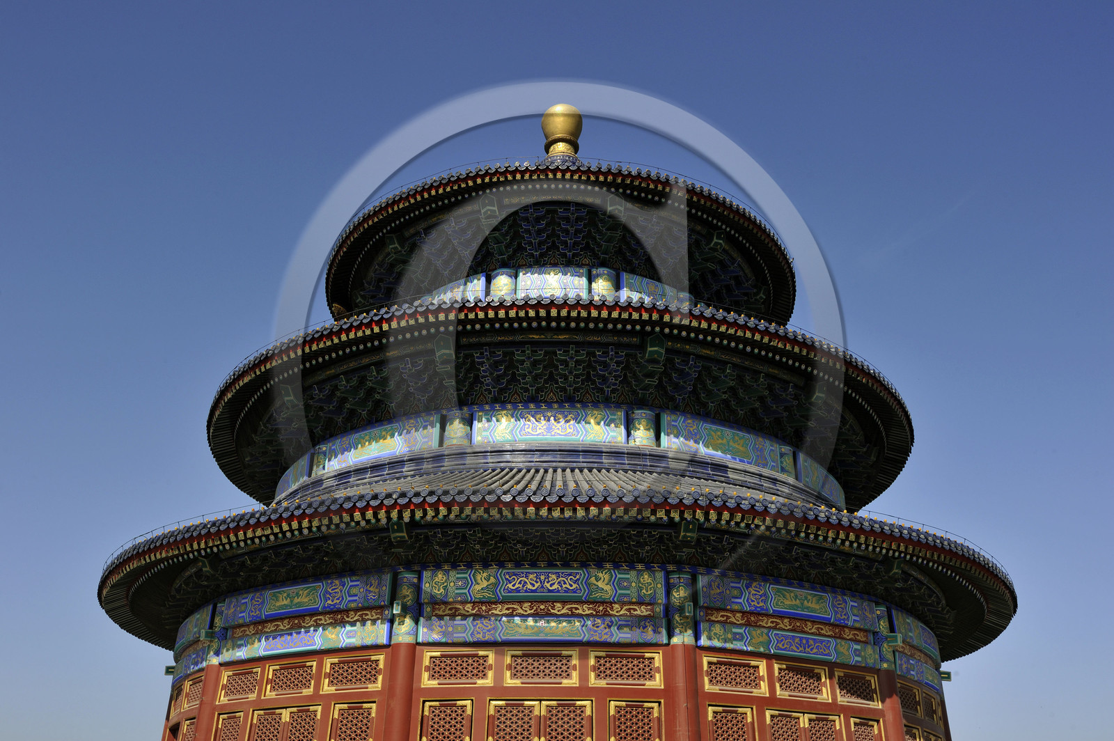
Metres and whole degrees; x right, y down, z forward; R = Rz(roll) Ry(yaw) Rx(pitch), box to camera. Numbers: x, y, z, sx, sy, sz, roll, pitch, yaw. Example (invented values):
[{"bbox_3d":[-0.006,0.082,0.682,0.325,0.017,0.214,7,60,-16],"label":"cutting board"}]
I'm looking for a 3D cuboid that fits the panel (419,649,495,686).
[{"bbox_3d":[-2.182,6.561,21.111,1.630,0.780,0.120,-4,-27,9],"label":"panel"}]

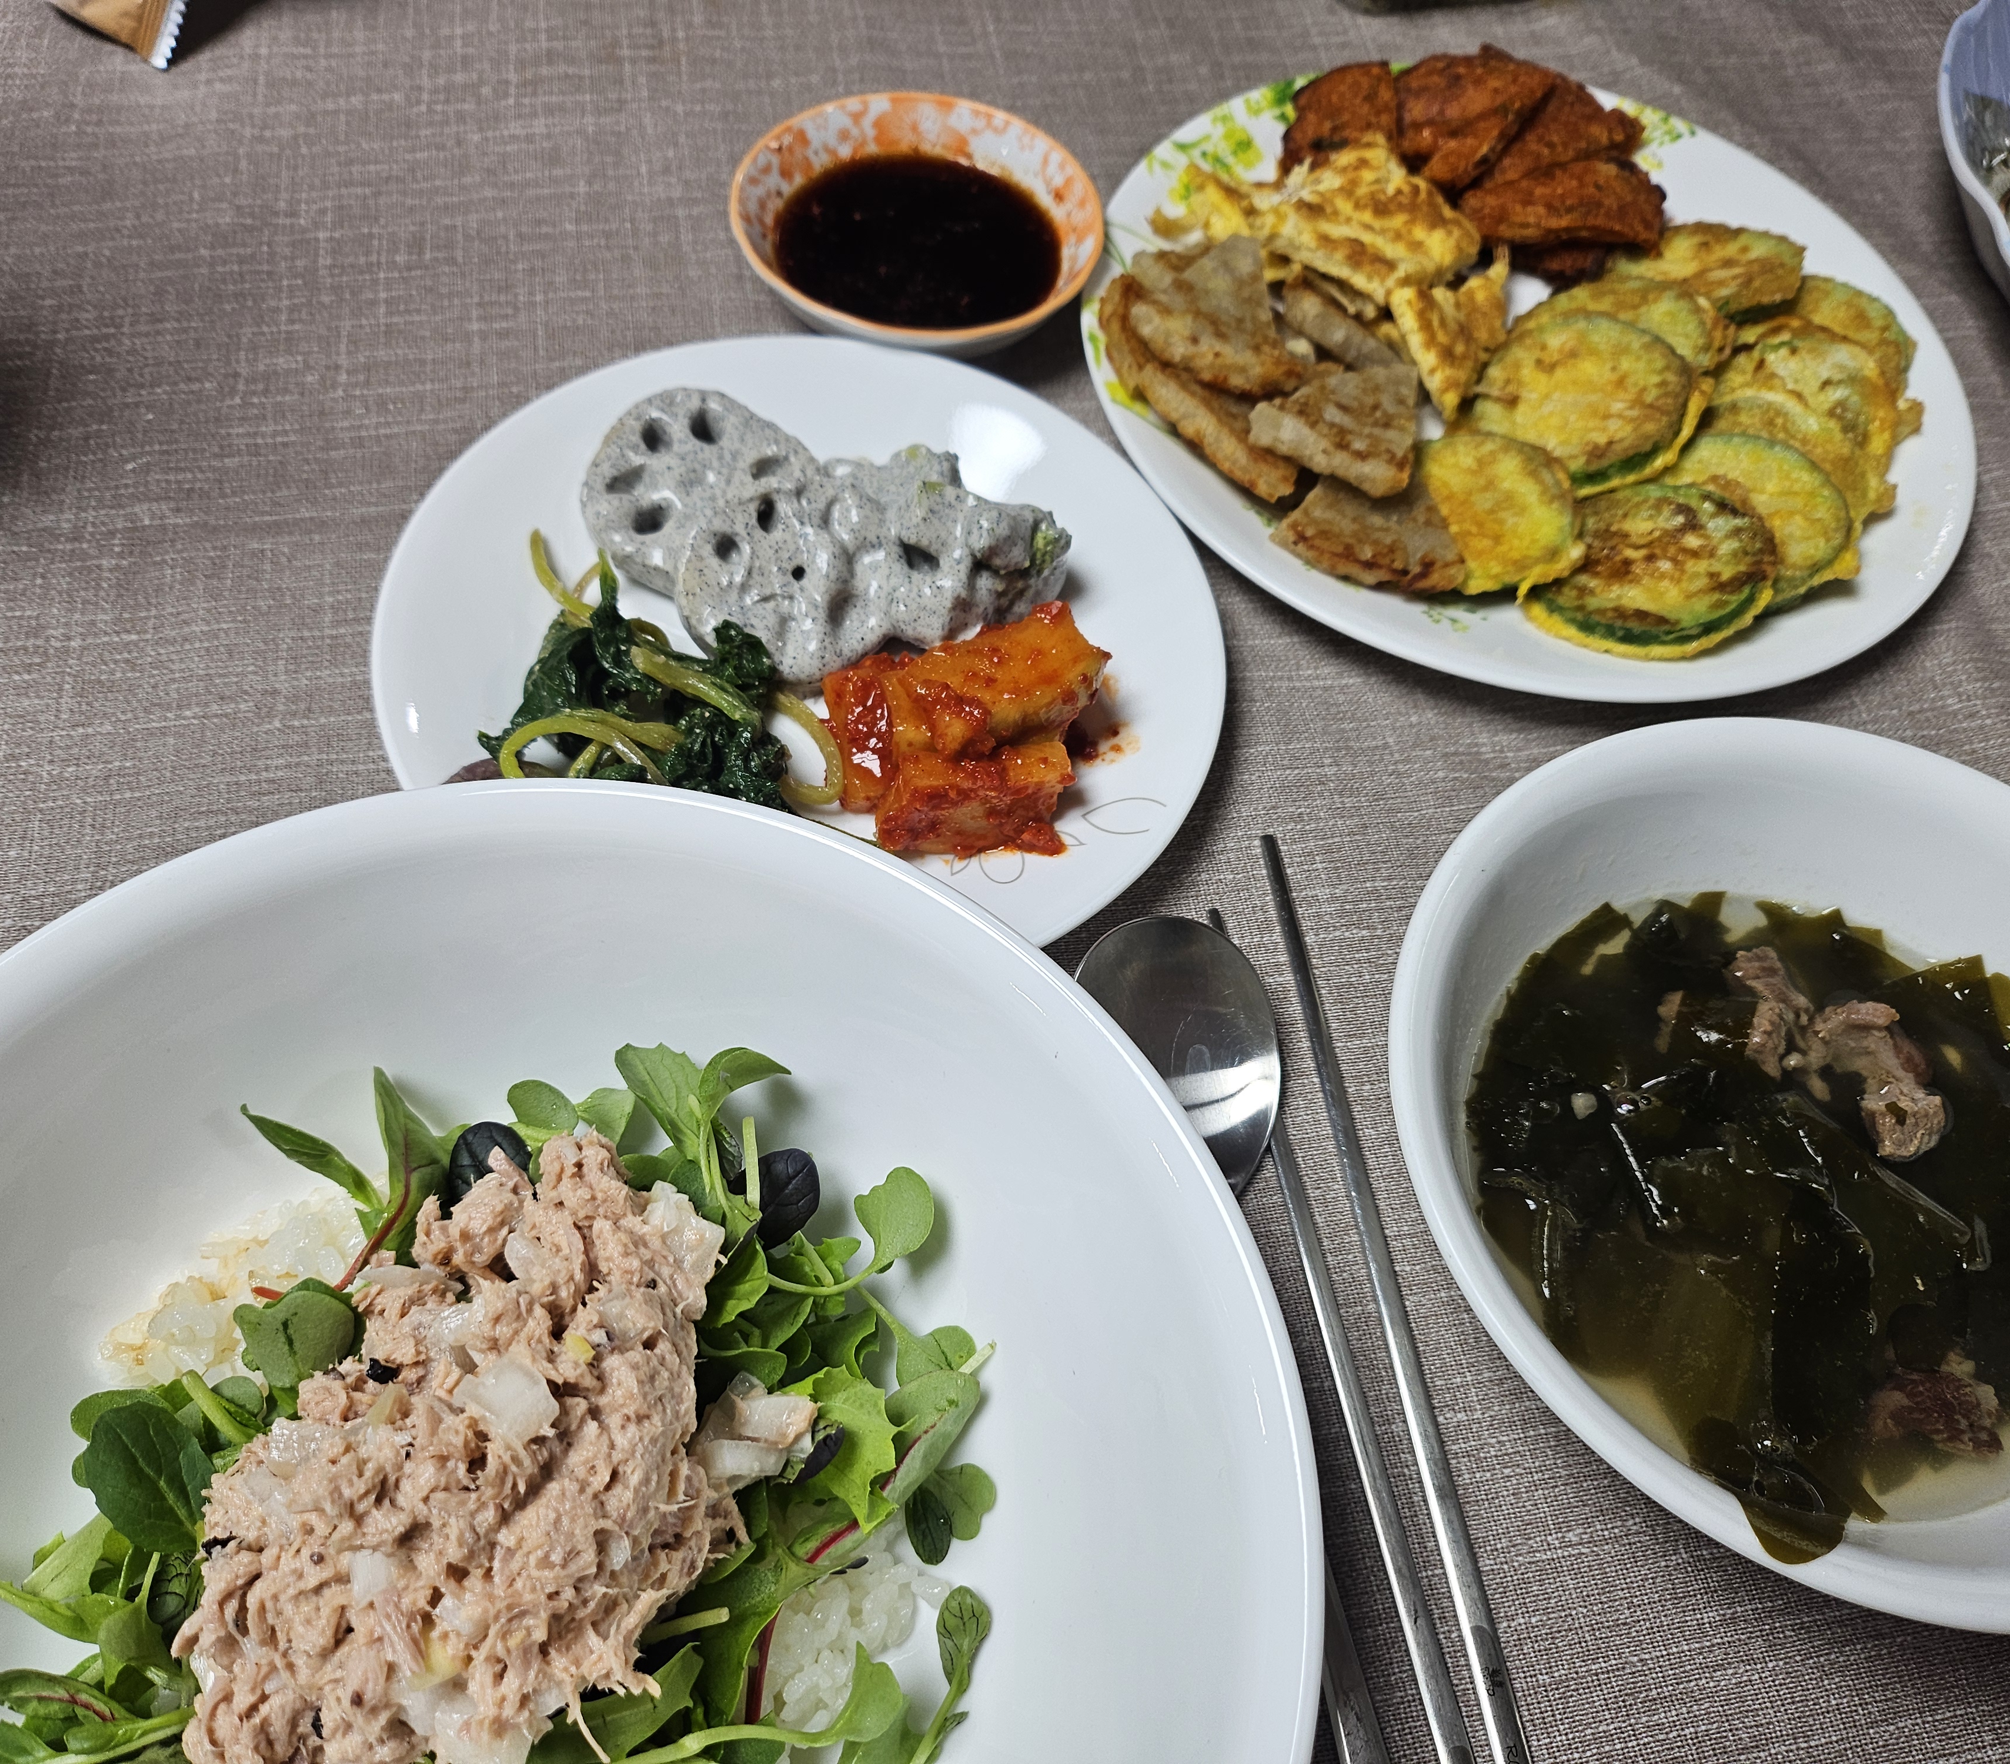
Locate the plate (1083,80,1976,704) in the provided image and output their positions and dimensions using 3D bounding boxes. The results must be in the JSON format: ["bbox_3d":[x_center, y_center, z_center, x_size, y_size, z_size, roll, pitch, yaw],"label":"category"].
[{"bbox_3d":[0.129,-0.128,0.407,0.216,0.022,0.216,13,59,0],"label":"plate"}]

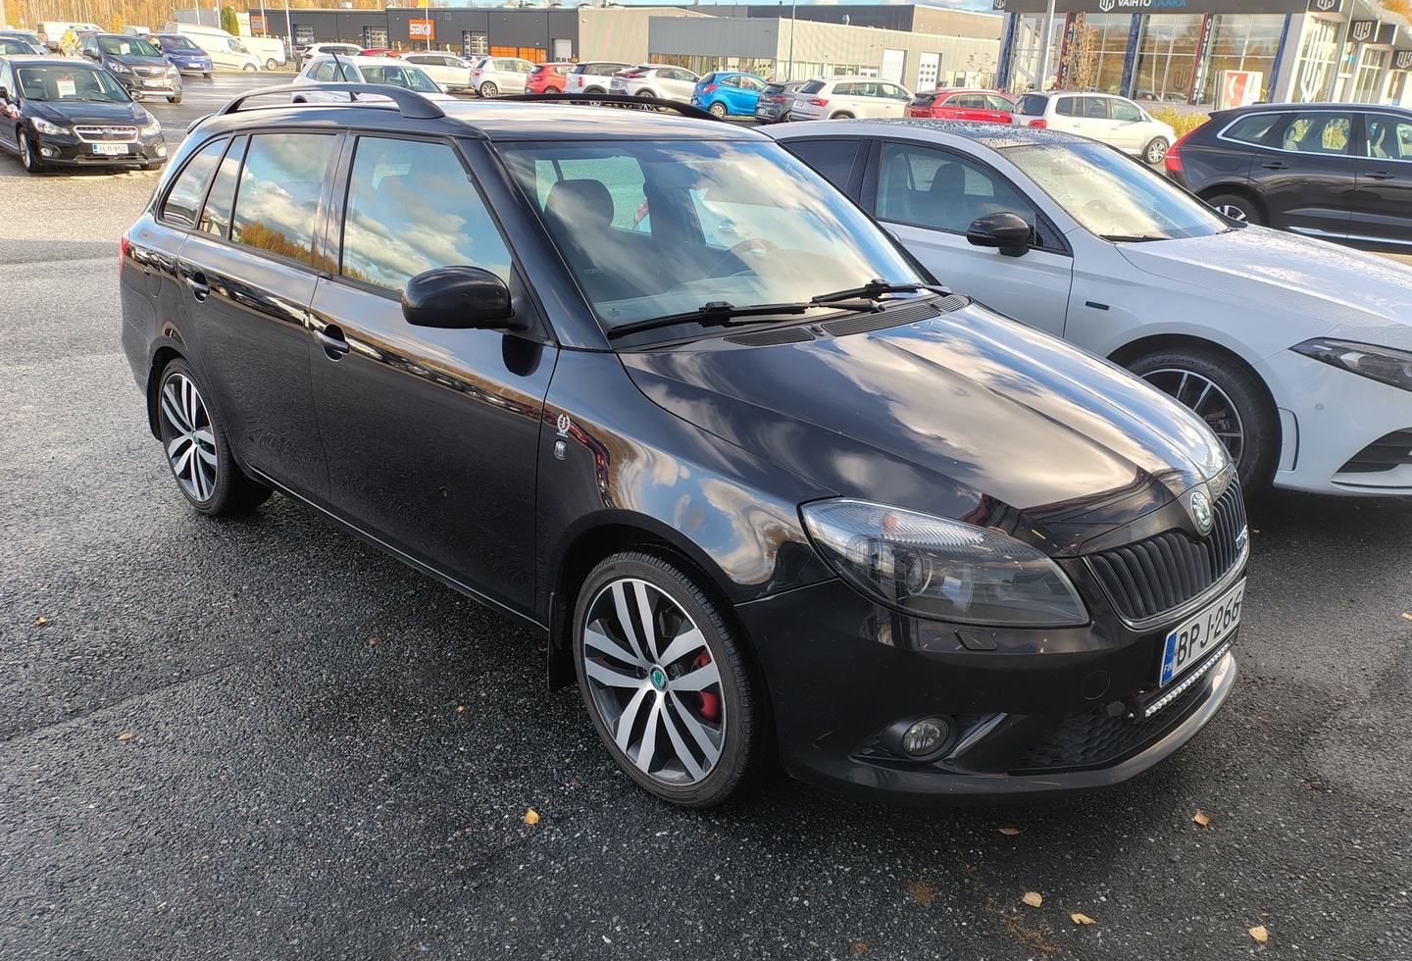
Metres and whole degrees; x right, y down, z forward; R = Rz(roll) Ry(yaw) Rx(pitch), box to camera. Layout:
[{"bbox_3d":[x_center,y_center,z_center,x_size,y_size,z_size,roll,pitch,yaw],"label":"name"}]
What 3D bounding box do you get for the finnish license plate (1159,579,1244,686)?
[{"bbox_3d":[1.069,0.325,2.190,0.025,0.117,0.430,16,23,42],"label":"finnish license plate"}]

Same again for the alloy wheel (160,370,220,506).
[{"bbox_3d":[-1.861,-0.178,3.832,0.465,0.465,0.170,18,25,40],"label":"alloy wheel"}]

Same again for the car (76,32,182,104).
[{"bbox_3d":[-15.678,-11.168,27.599,1.780,1.640,4.280,-17,30,-39],"label":"car"}]

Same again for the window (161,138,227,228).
[{"bbox_3d":[-1.825,-1.066,3.628,0.461,0.322,0.060,20,7,42],"label":"window"}]

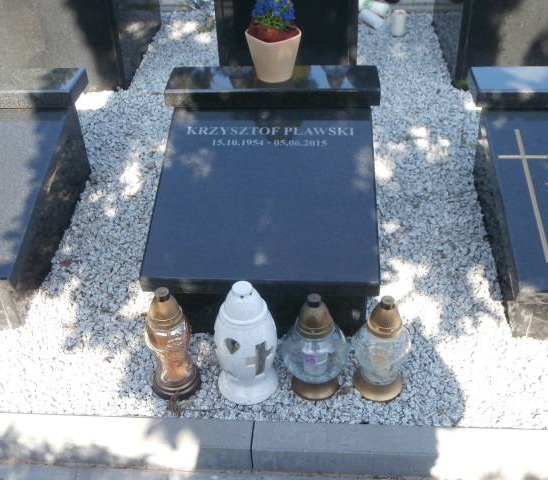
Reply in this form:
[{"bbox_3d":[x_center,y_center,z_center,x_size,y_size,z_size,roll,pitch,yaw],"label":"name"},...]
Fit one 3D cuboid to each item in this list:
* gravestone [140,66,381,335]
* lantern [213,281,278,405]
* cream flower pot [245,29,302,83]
[{"bbox_3d":[-0.014,-0.149,2.043,0.646,0.380,0.790,1,40,4],"label":"gravestone"},{"bbox_3d":[-0.066,0.229,1.644,0.150,0.323,0.150,-2,40,1],"label":"lantern"},{"bbox_3d":[-0.002,-0.562,2.131,0.152,0.134,0.152,-28,46,-27],"label":"cream flower pot"}]

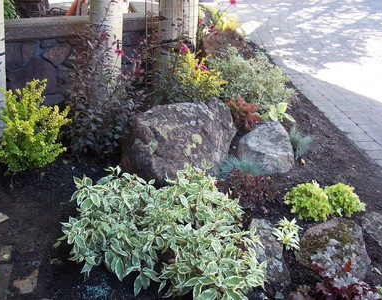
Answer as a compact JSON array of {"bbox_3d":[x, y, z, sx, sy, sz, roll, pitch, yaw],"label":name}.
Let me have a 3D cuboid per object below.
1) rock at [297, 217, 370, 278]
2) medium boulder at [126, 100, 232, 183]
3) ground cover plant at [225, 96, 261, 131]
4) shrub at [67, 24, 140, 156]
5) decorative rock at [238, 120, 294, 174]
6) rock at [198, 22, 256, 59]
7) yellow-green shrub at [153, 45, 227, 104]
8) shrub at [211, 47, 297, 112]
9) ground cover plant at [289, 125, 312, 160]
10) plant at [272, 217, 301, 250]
[{"bbox_3d":[0.723,0.502,2.298,0.364,0.253,0.291,10,23,19],"label":"rock"},{"bbox_3d":[-0.073,-0.055,3.008,0.741,0.548,0.556,1,22,-1],"label":"medium boulder"},{"bbox_3d":[0.452,-0.311,3.888,0.306,0.286,0.275,4,22,6],"label":"ground cover plant"},{"bbox_3d":[-0.605,-0.411,3.186,0.502,0.945,0.426,-3,22,-10],"label":"shrub"},{"bbox_3d":[0.528,-0.023,3.205,0.387,0.371,0.329,5,22,9],"label":"decorative rock"},{"bbox_3d":[0.502,-1.354,5.980,0.801,0.509,0.600,3,22,4],"label":"rock"},{"bbox_3d":[0.004,-0.607,3.996,0.631,0.627,0.568,1,22,0],"label":"yellow-green shrub"},{"bbox_3d":[0.581,-0.677,4.367,0.832,0.612,0.707,4,22,7],"label":"shrub"},{"bbox_3d":[0.835,-0.057,3.438,0.171,0.274,0.171,7,23,13],"label":"ground cover plant"},{"bbox_3d":[0.498,0.435,2.351,0.150,0.161,0.150,7,23,13],"label":"plant"}]

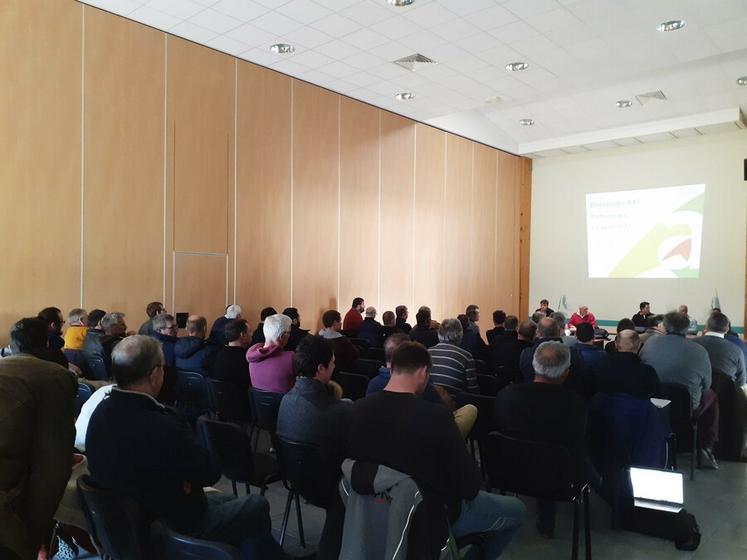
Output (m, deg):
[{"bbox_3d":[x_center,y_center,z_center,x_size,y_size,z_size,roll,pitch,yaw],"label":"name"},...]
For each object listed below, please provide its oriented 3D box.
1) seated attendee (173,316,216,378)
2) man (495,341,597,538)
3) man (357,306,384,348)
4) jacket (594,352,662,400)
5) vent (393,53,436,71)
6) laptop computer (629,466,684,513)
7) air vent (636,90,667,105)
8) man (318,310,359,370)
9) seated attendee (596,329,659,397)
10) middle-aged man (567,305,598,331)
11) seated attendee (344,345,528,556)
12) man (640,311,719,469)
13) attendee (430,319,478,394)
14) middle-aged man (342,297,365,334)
[{"bbox_3d":[-1.500,0.983,5.538,0.550,1.280,0.780,0,-1,42],"label":"seated attendee"},{"bbox_3d":[1.090,0.973,3.244,0.550,1.320,0.780,0,-1,42],"label":"man"},{"bbox_3d":[0.019,1.017,8.314,0.520,1.280,0.780,0,-1,42],"label":"man"},{"bbox_3d":[1.802,0.808,4.161,0.520,0.630,0.400,0,0,37],"label":"jacket"},{"bbox_3d":[0.689,-3.621,9.662,0.580,0.060,0.580,0,-1,42],"label":"vent"},{"bbox_3d":[1.770,1.314,3.644,0.350,0.210,0.300,0,0,27],"label":"laptop computer"},{"bbox_3d":[6.252,-4.107,13.101,0.580,0.040,0.580,1,-7,41],"label":"air vent"},{"bbox_3d":[-0.298,0.999,6.783,0.780,1.290,0.520,1,-1,-43],"label":"man"},{"bbox_3d":[1.944,0.985,4.314,0.560,1.264,0.820,0,0,37],"label":"seated attendee"},{"bbox_3d":[3.728,1.039,10.436,0.550,1.137,0.750,0,0,28],"label":"middle-aged man"},{"bbox_3d":[0.282,0.957,2.841,0.800,1.330,0.580,1,-1,-45],"label":"seated attendee"},{"bbox_3d":[2.597,0.941,4.900,0.580,1.355,0.850,0,0,38],"label":"man"},{"bbox_3d":[0.710,0.956,4.656,0.550,1.306,0.820,0,0,36],"label":"attendee"},{"bbox_3d":[-0.176,0.937,9.495,0.800,1.299,0.520,0,0,-38],"label":"middle-aged man"}]

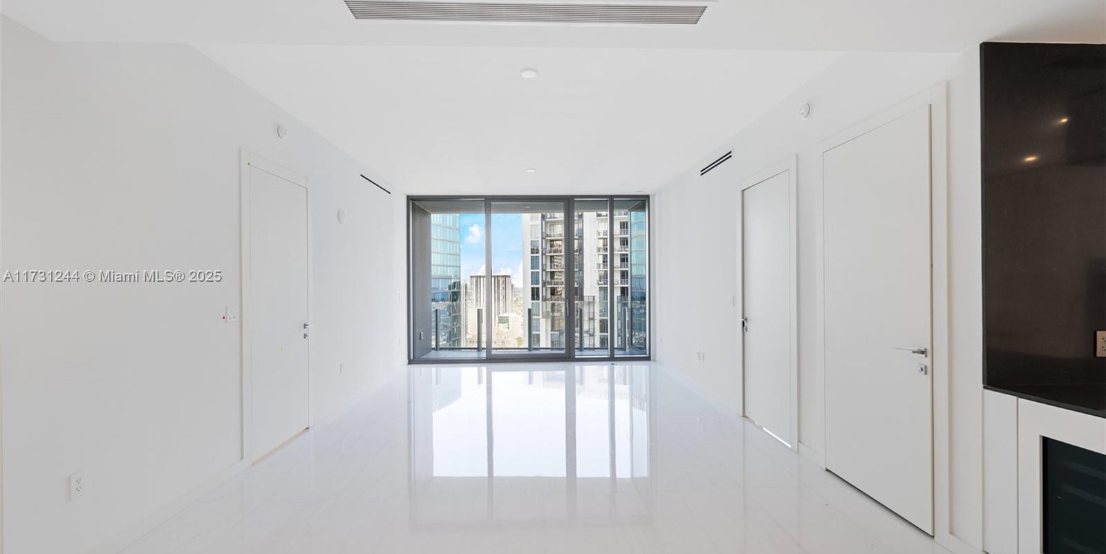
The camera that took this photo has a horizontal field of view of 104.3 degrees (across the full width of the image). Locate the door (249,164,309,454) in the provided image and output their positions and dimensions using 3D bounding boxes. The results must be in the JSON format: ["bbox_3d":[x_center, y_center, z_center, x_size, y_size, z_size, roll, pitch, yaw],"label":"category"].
[{"bbox_3d":[-2.475,0.300,3.911,0.050,2.415,0.872,0,0,-2],"label":"door"}]

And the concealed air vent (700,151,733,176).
[{"bbox_3d":[1.992,-1.375,5.257,0.030,0.090,0.934,0,0,-2],"label":"concealed air vent"}]

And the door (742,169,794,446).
[{"bbox_3d":[2.058,0.264,4.149,0.050,2.415,0.846,0,0,-2],"label":"door"}]

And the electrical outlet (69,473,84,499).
[{"bbox_3d":[-2.368,1.046,2.148,0.012,0.123,0.076,0,0,-2],"label":"electrical outlet"}]

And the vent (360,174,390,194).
[{"bbox_3d":[-2.585,-1.340,6.279,0.030,0.050,1.198,0,0,-2],"label":"vent"}]

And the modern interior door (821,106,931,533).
[{"bbox_3d":[2.114,0.256,2.839,0.050,2.415,0.887,0,0,-2],"label":"modern interior door"}]

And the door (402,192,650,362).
[{"bbox_3d":[-0.398,0.035,7.712,4.296,2.978,0.130,0,0,-2],"label":"door"}]

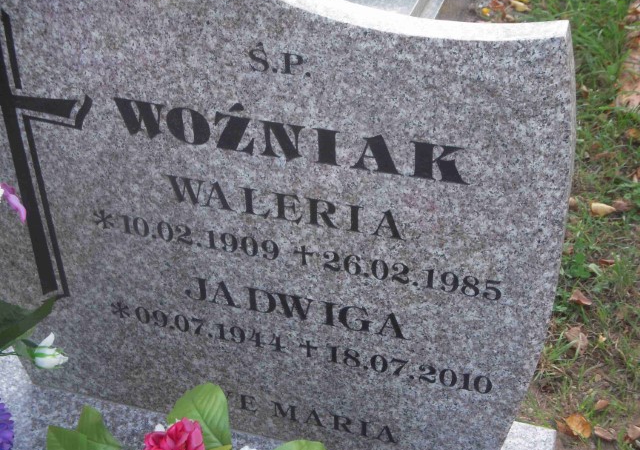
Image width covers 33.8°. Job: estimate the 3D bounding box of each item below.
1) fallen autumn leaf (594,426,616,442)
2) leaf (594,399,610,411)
[{"bbox_3d":[0.531,0.389,1.962,0.027,0.017,0.050,-27,44,-27],"label":"fallen autumn leaf"},{"bbox_3d":[0.540,0.345,2.016,0.034,0.014,0.024,-21,42,-21],"label":"leaf"}]

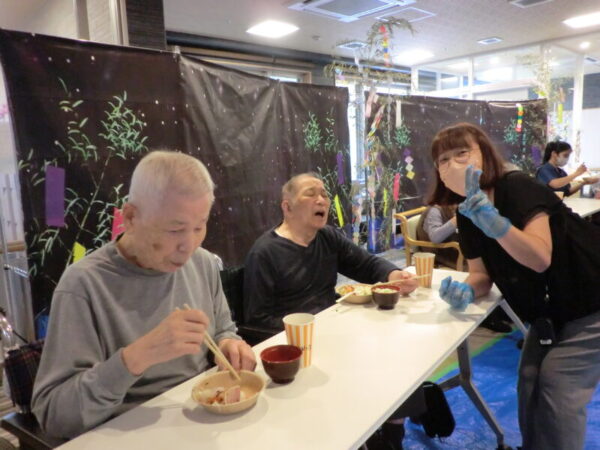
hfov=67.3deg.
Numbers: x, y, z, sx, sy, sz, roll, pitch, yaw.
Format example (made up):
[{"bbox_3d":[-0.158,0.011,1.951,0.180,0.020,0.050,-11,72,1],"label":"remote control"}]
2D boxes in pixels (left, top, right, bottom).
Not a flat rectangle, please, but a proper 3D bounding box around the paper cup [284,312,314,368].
[{"bbox_3d":[0.000,0.304,1.179,0.084,0.123,0.084,-2,9,0],"label":"paper cup"}]

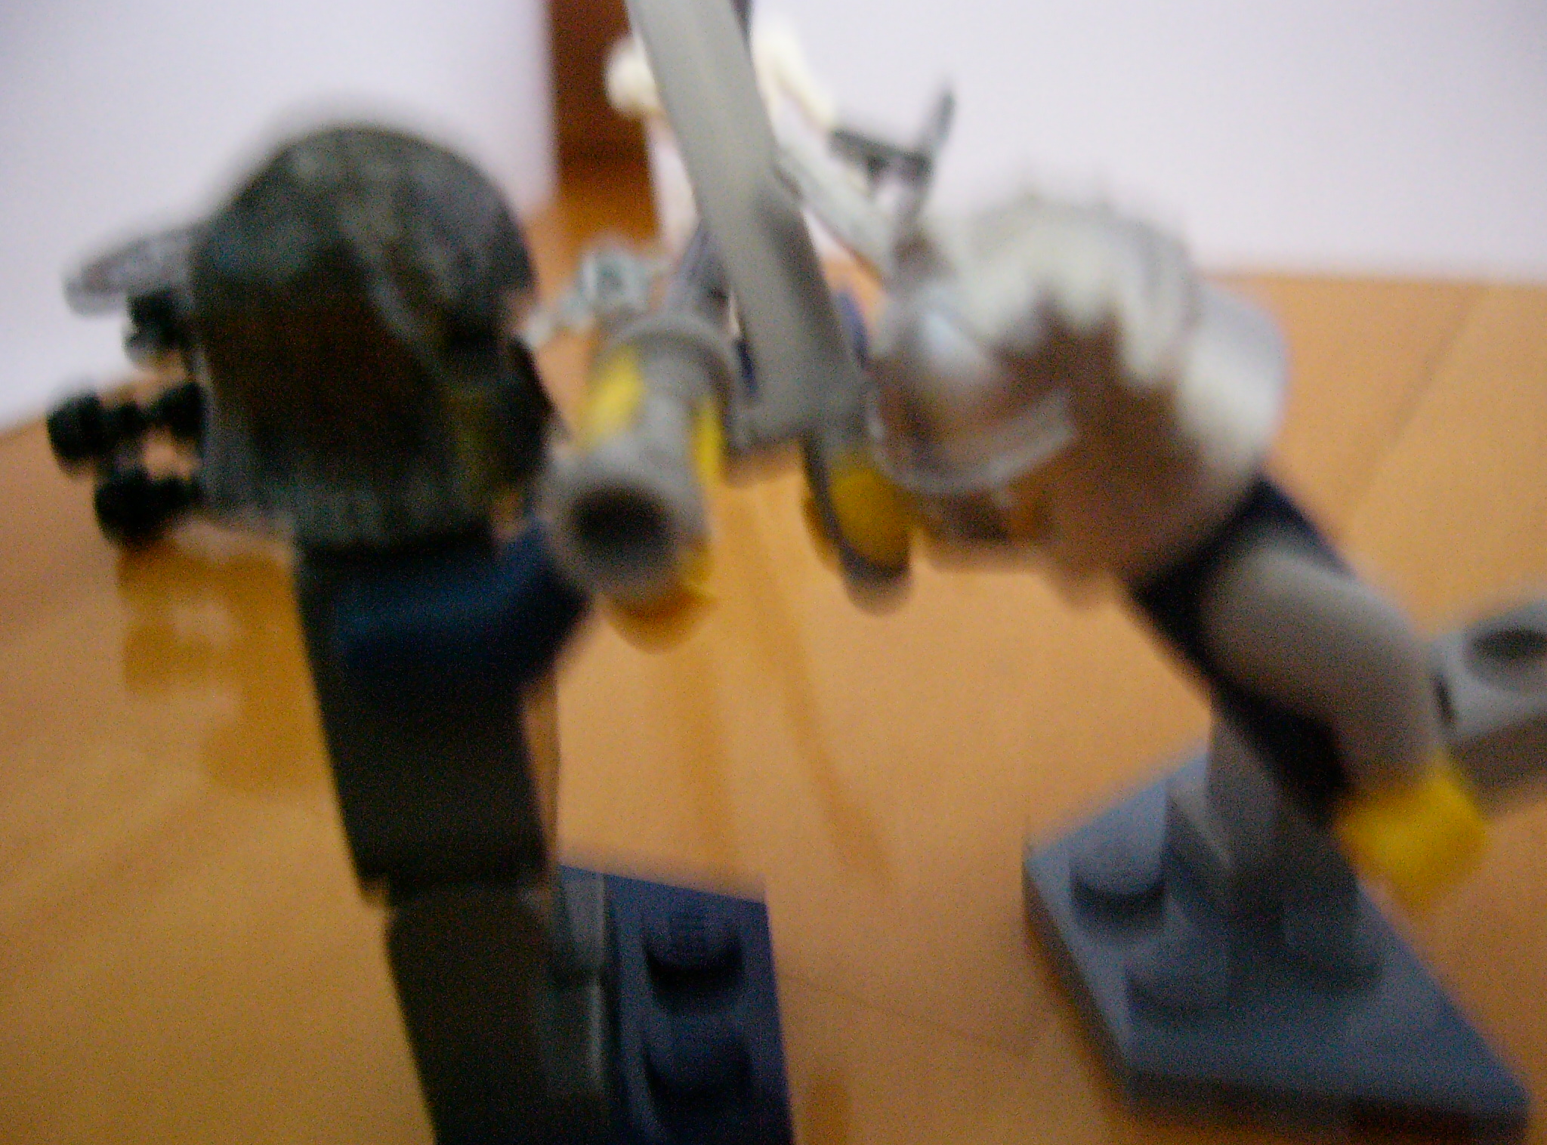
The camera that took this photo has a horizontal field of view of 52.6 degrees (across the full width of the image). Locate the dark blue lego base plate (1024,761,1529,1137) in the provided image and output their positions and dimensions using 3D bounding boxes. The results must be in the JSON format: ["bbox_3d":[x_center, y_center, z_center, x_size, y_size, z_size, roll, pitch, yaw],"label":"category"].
[{"bbox_3d":[0.024,0.019,0.084,0.016,0.005,0.032,-12,28,-5],"label":"dark blue lego base plate"}]

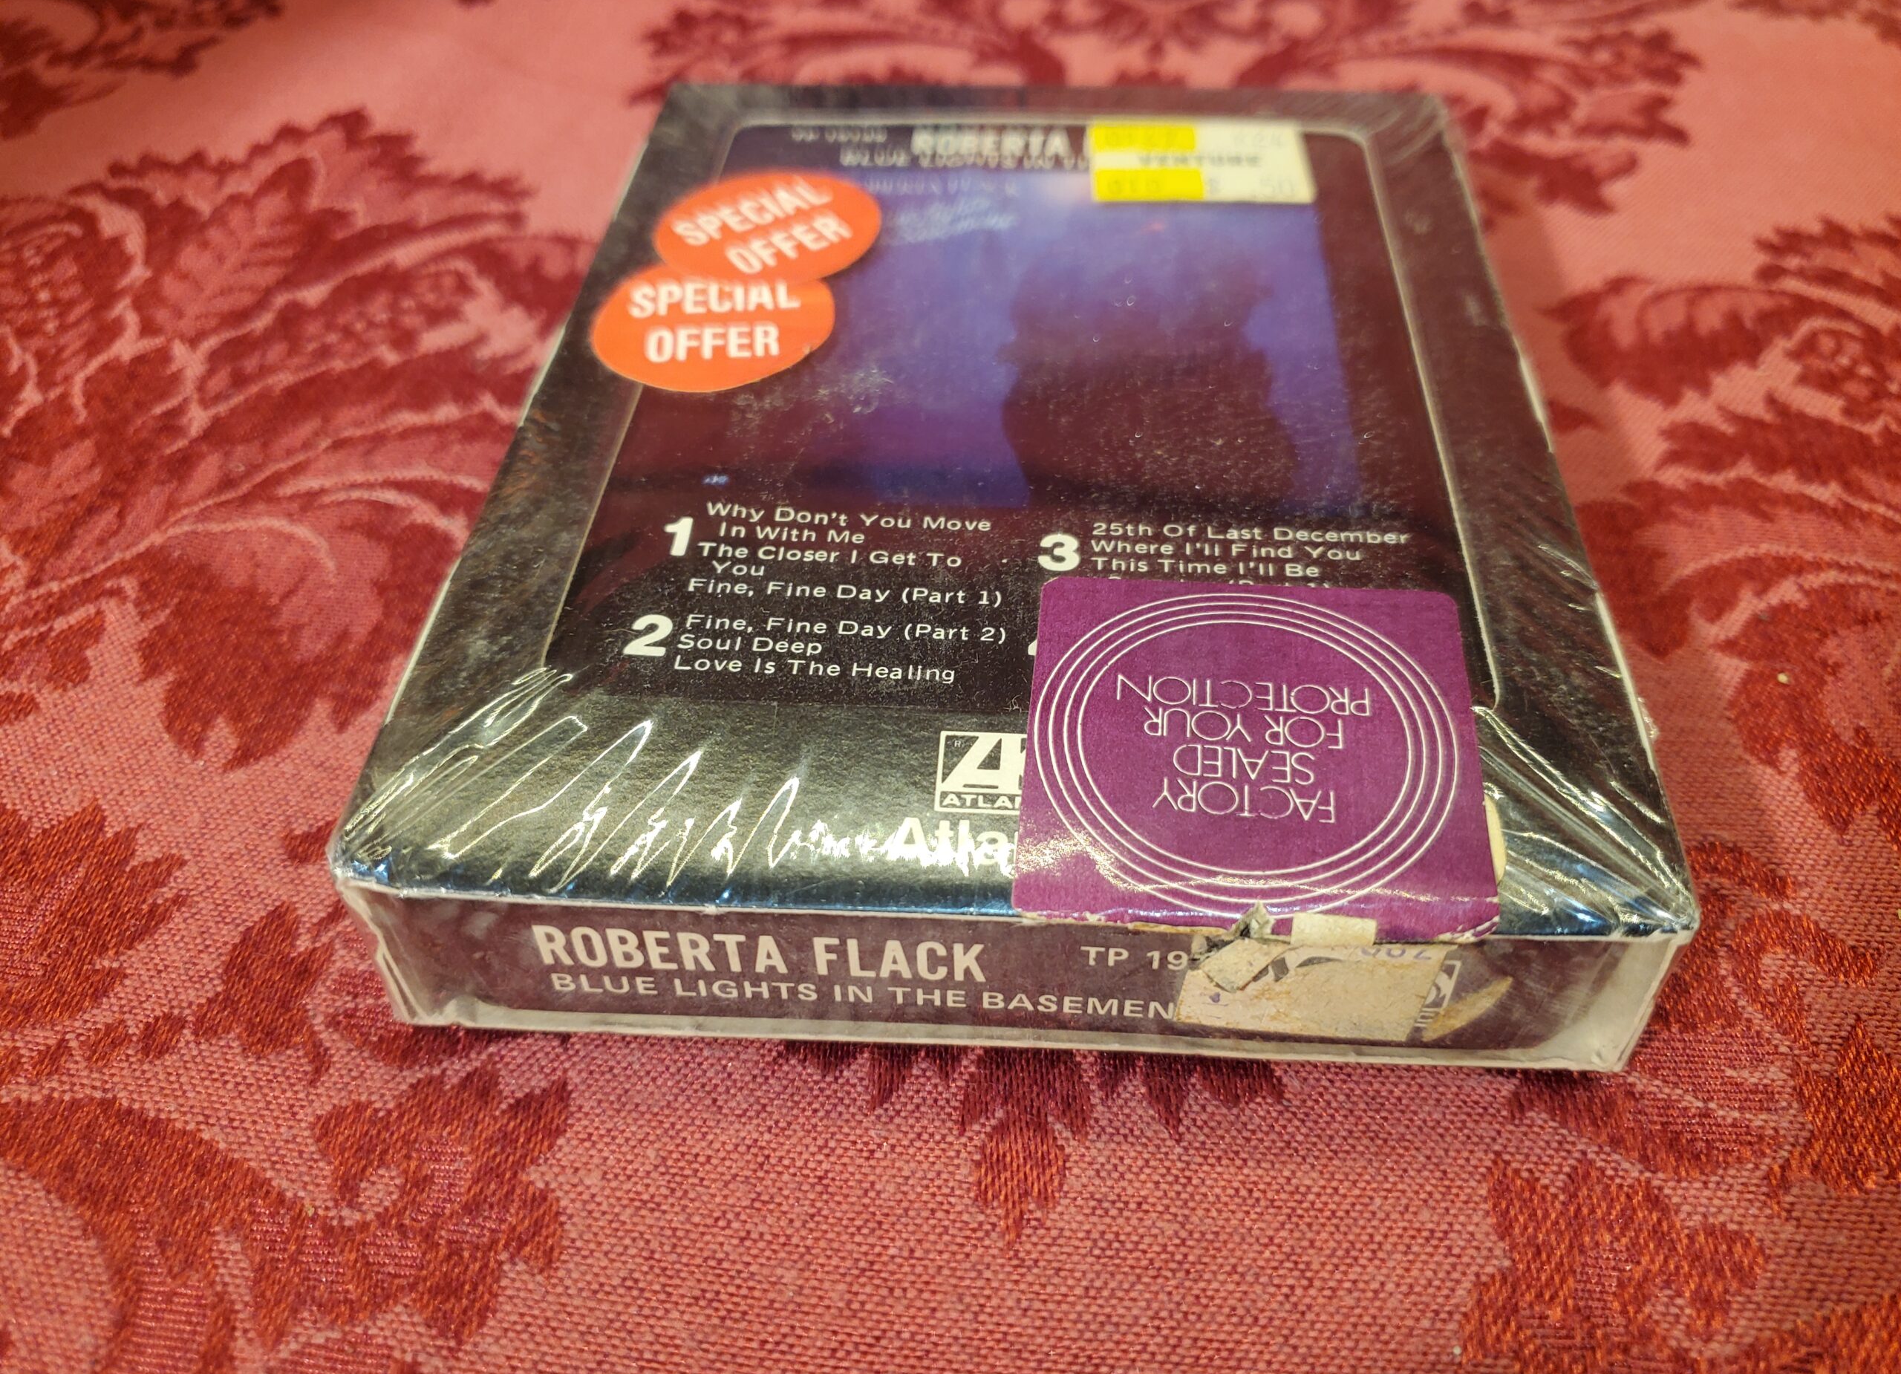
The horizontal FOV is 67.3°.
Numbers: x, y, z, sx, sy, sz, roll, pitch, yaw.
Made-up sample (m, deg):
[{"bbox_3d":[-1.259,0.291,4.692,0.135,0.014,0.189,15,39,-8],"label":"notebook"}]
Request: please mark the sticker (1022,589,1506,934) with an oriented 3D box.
[{"bbox_3d":[0.025,0.004,0.118,0.037,0.002,0.036,2,48,5],"label":"sticker"}]

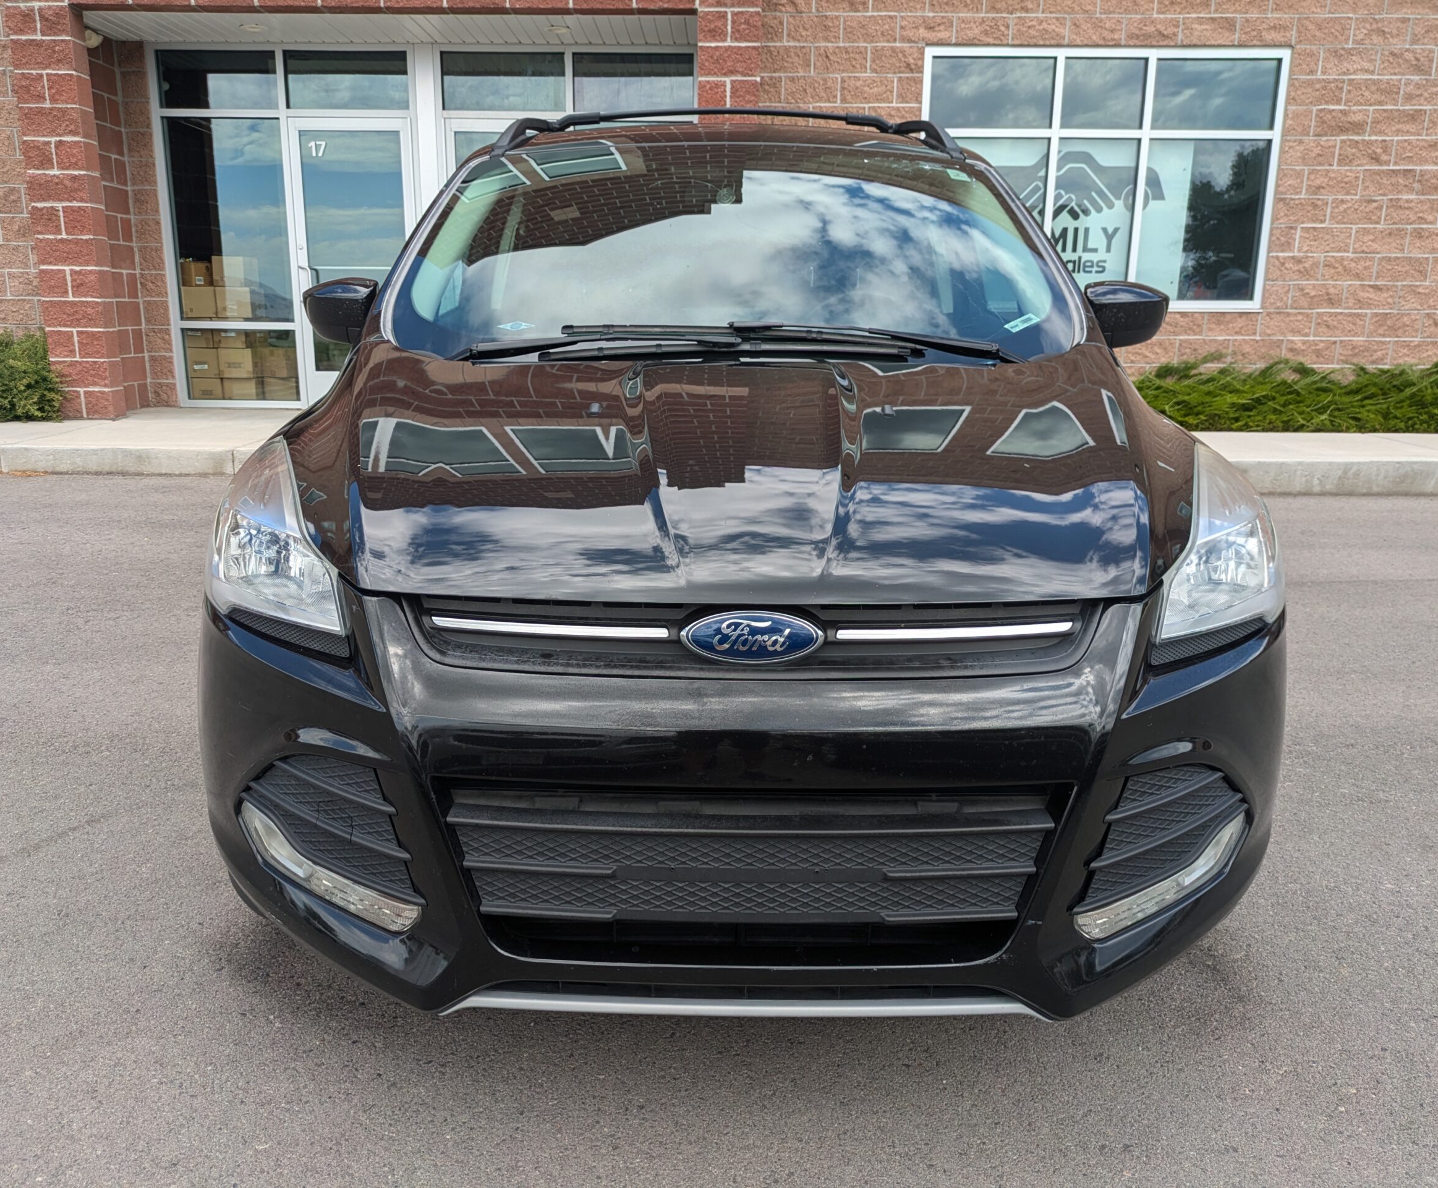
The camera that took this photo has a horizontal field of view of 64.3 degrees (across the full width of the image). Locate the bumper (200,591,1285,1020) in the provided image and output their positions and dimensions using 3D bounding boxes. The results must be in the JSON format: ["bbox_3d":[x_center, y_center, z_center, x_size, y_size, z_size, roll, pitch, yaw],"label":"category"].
[{"bbox_3d":[0.041,0.254,1.650,1.800,0.585,0.540,0,14,-1],"label":"bumper"}]

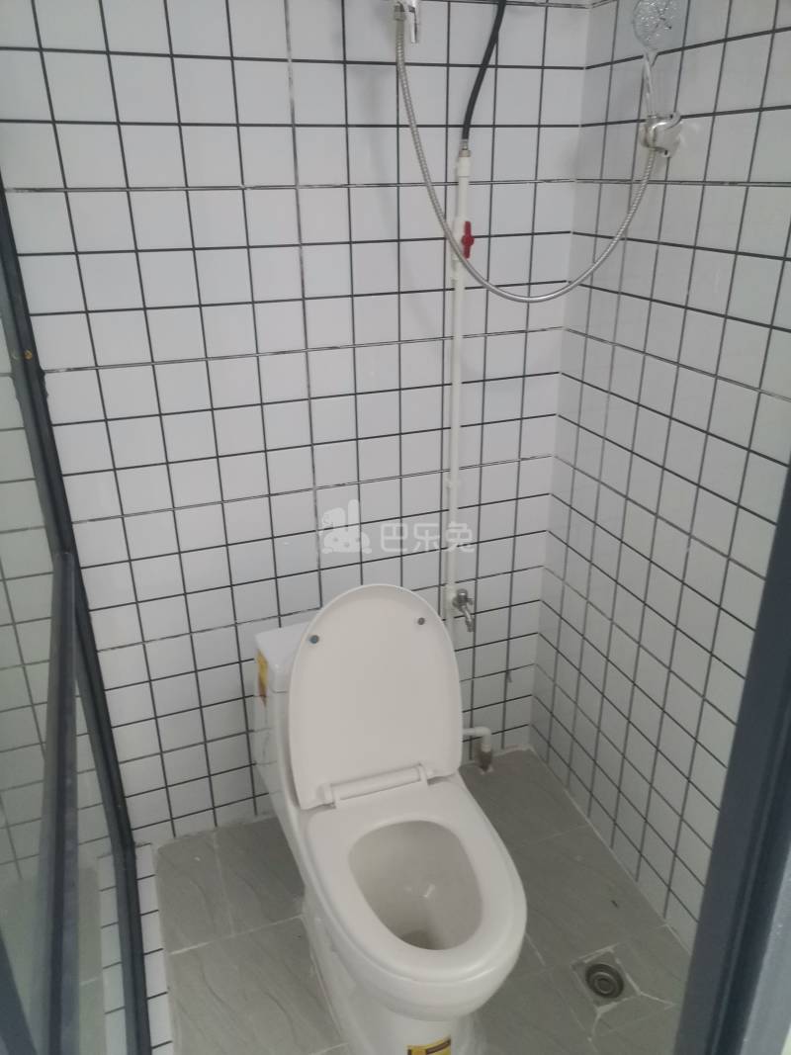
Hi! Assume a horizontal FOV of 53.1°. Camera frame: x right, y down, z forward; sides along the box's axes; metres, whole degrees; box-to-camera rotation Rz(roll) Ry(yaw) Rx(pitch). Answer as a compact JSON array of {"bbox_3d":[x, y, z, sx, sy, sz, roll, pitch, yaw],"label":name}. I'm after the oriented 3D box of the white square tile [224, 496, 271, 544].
[{"bbox_3d":[-0.317,-0.017,1.695,0.096,0.096,0.010,-9,26,-18],"label":"white square tile"}]

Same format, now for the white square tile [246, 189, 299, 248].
[{"bbox_3d":[-0.228,-0.578,1.473,0.098,0.098,0.010,-9,26,-18],"label":"white square tile"}]

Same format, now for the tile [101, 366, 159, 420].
[{"bbox_3d":[-0.507,-0.259,1.511,0.097,0.097,0.010,-9,26,-18],"label":"tile"}]

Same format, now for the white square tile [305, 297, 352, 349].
[{"bbox_3d":[-0.132,-0.410,1.587,0.097,0.097,0.010,-9,26,-18],"label":"white square tile"}]

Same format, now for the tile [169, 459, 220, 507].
[{"bbox_3d":[-0.411,-0.092,1.625,0.097,0.097,0.010,-9,26,-18],"label":"tile"}]

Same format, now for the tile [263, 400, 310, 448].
[{"bbox_3d":[-0.224,-0.213,1.639,0.096,0.096,0.010,-9,26,-18],"label":"tile"}]

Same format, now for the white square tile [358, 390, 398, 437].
[{"bbox_3d":[-0.037,-0.244,1.703,0.097,0.097,0.010,-9,26,-18],"label":"white square tile"}]

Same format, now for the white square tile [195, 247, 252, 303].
[{"bbox_3d":[-0.323,-0.474,1.491,0.097,0.097,0.010,-9,26,-18],"label":"white square tile"}]

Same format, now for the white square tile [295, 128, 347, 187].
[{"bbox_3d":[-0.136,-0.684,1.461,0.096,0.096,0.010,-9,26,-18],"label":"white square tile"}]

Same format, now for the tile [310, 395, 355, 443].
[{"bbox_3d":[-0.130,-0.228,1.672,0.097,0.097,0.010,-9,26,-18],"label":"tile"}]

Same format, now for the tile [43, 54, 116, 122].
[{"bbox_3d":[-0.512,-0.716,1.291,0.097,0.097,0.010,-9,26,-18],"label":"tile"}]

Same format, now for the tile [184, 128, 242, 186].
[{"bbox_3d":[-0.326,-0.657,1.406,0.097,0.097,0.010,-9,26,-18],"label":"tile"}]

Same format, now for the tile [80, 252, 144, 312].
[{"bbox_3d":[-0.508,-0.441,1.421,0.096,0.096,0.010,-9,26,-18],"label":"tile"}]

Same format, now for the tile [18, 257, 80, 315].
[{"bbox_3d":[-0.606,-0.428,1.395,0.097,0.097,0.010,-9,26,-18],"label":"tile"}]

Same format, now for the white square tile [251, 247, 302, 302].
[{"bbox_3d":[-0.228,-0.487,1.522,0.097,0.097,0.010,-9,26,-18],"label":"white square tile"}]

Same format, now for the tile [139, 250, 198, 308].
[{"bbox_3d":[-0.415,-0.456,1.452,0.096,0.096,0.010,-9,26,-18],"label":"tile"}]

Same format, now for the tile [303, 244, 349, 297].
[{"bbox_3d":[-0.133,-0.500,1.546,0.097,0.097,0.010,-9,26,-18],"label":"tile"}]

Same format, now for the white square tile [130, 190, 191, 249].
[{"bbox_3d":[-0.416,-0.547,1.410,0.096,0.096,0.010,-9,26,-18],"label":"white square tile"}]

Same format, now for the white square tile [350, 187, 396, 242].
[{"bbox_3d":[-0.040,-0.608,1.536,0.096,0.096,0.010,-9,26,-18],"label":"white square tile"}]

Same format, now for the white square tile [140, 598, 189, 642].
[{"bbox_3d":[-0.498,0.195,1.713,0.097,0.097,0.010,-9,26,-18],"label":"white square tile"}]

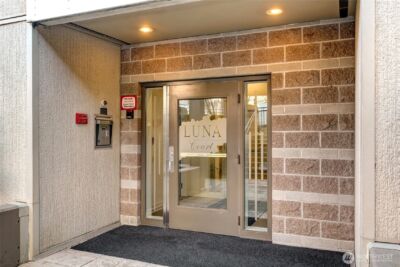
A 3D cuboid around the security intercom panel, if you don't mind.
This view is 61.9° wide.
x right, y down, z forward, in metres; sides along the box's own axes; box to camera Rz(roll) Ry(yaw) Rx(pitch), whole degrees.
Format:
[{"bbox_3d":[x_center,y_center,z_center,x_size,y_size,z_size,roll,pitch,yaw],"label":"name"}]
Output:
[{"bbox_3d":[-1.314,-0.021,4.593,0.055,0.438,0.325,0,0,23],"label":"security intercom panel"}]

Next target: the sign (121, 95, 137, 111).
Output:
[{"bbox_3d":[-1.051,-0.454,4.901,0.285,0.217,0.014,0,0,23],"label":"sign"}]

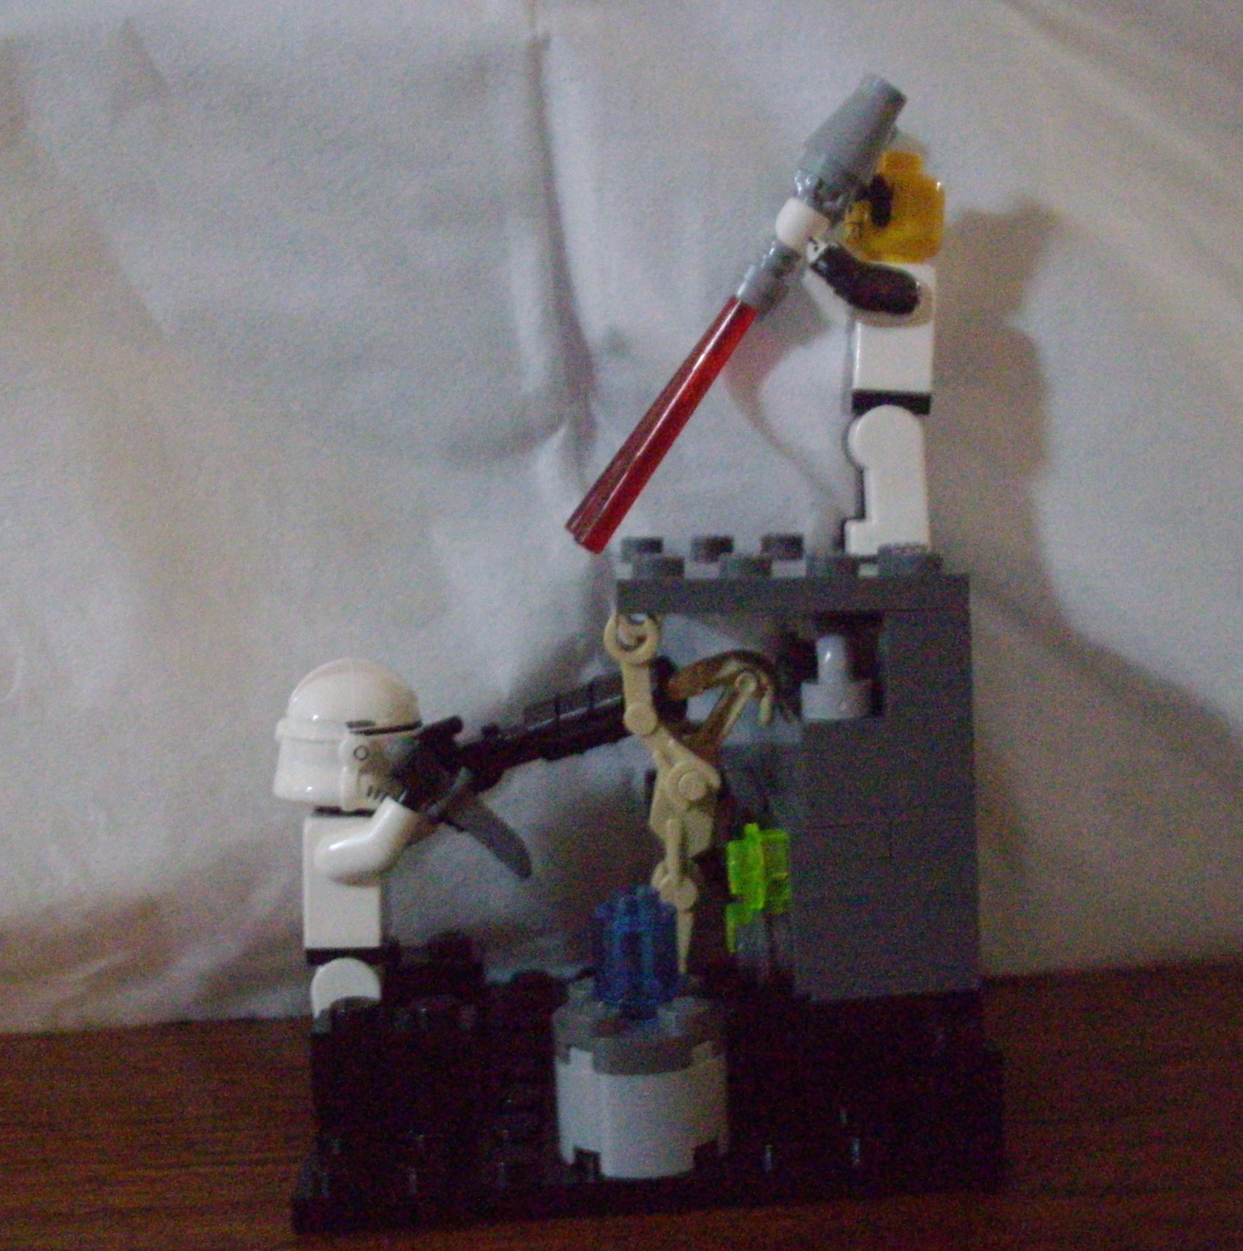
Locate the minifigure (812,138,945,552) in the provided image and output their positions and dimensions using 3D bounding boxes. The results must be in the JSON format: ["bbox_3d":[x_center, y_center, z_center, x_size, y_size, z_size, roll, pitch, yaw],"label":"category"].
[{"bbox_3d":[0.026,-0.027,0.183,0.015,0.041,0.019,-3,7,-1],"label":"minifigure"}]

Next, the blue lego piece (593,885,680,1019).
[{"bbox_3d":[0.001,0.030,0.166,0.008,0.011,0.008,-3,7,-1],"label":"blue lego piece"}]

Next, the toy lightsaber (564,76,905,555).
[{"bbox_3d":[0.011,-0.030,0.174,0.007,0.053,0.007,34,5,-5],"label":"toy lightsaber"}]

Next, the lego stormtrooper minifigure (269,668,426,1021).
[{"bbox_3d":[-0.028,0.025,0.188,0.017,0.044,0.019,-3,7,-1],"label":"lego stormtrooper minifigure"}]

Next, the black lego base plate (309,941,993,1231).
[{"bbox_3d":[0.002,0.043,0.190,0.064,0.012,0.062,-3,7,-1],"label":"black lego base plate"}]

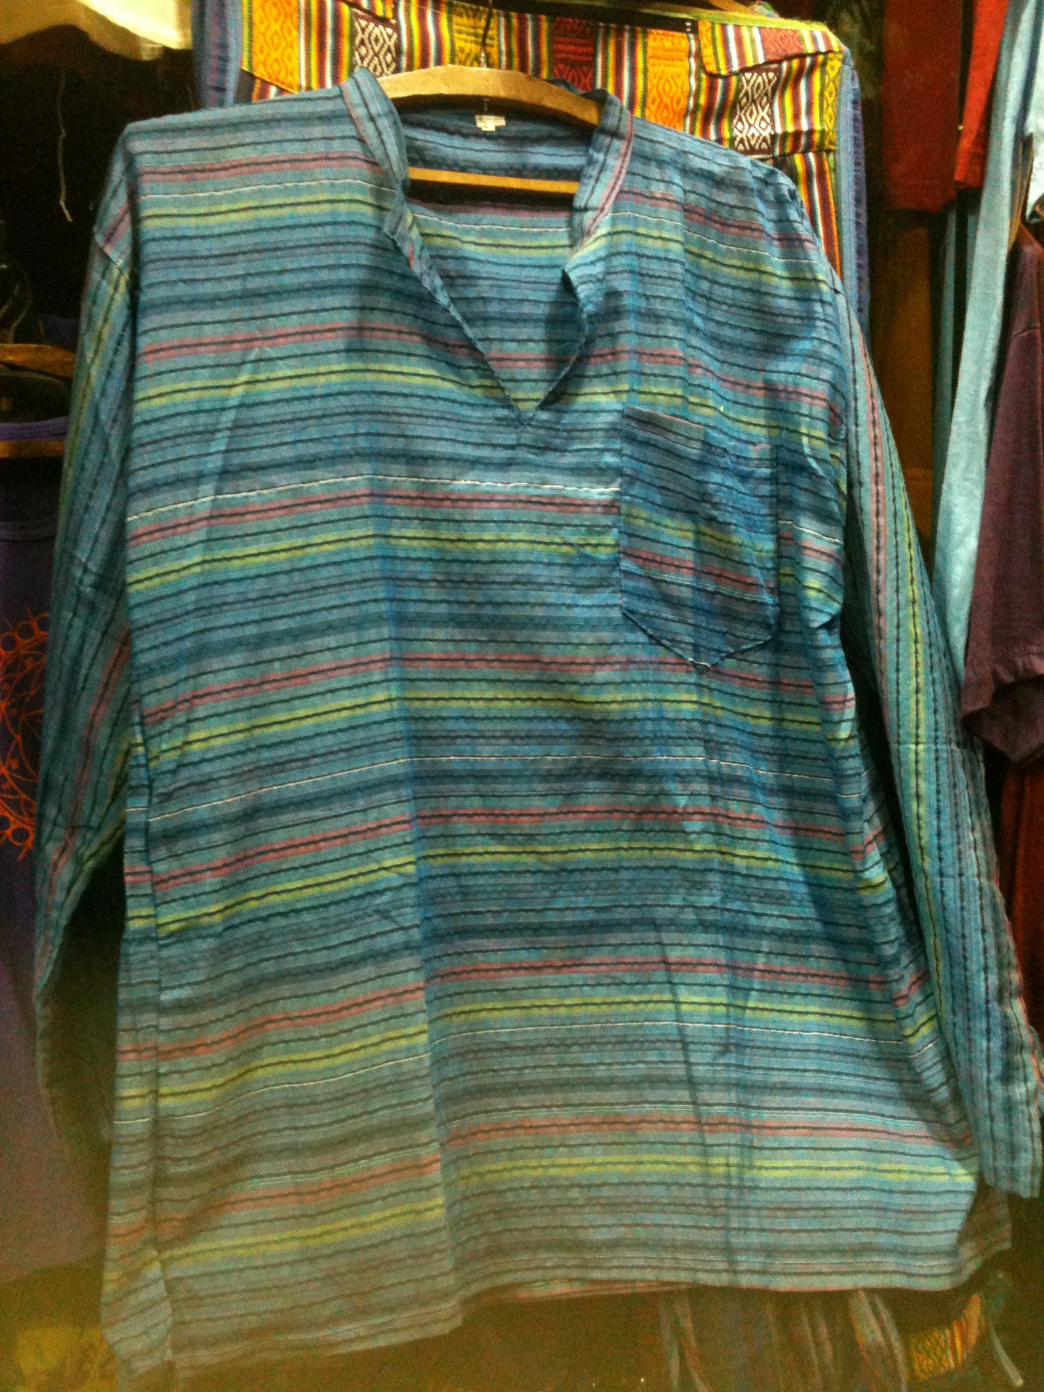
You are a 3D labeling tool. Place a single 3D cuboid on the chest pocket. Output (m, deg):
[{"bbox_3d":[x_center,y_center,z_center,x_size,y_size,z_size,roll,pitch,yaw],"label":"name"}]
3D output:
[{"bbox_3d":[0.122,-0.111,0.970,0.122,0.177,0.025,-3,2,-20],"label":"chest pocket"}]

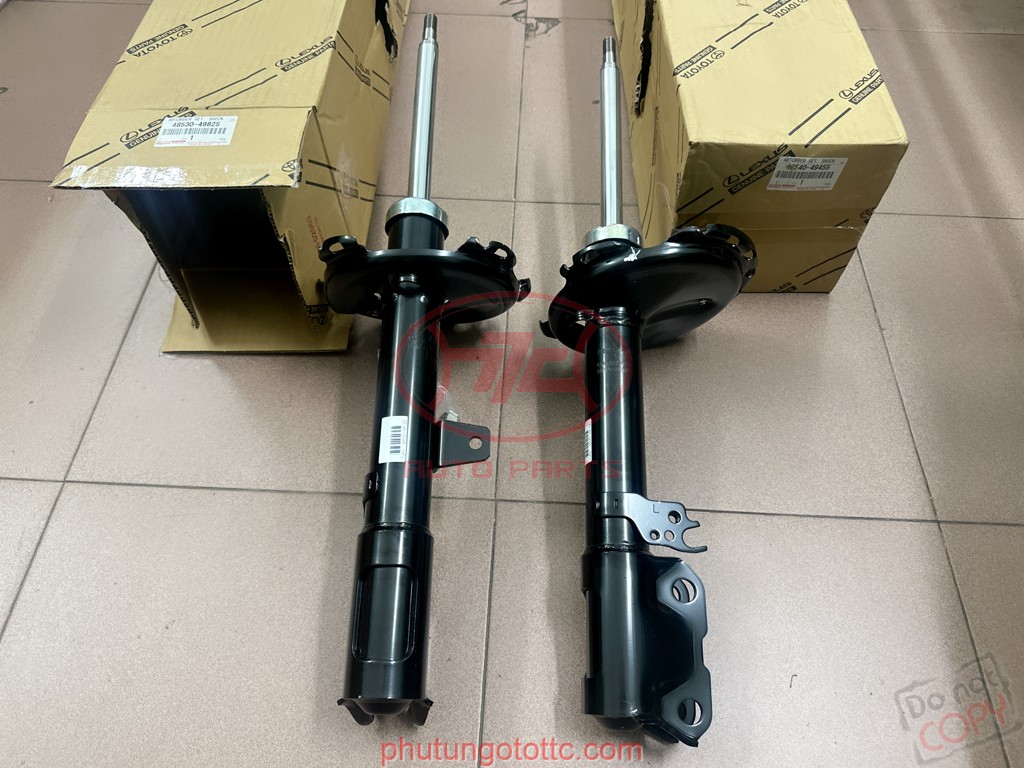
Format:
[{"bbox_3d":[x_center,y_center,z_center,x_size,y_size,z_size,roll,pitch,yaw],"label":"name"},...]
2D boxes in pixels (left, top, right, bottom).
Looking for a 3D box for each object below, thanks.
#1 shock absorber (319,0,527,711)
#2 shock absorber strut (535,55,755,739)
[{"bbox_3d":[-0.082,-0.071,0.669,0.198,0.186,0.716,0,66,0],"label":"shock absorber"},{"bbox_3d":[0.131,-0.065,0.662,0.198,0.184,0.718,2,66,1],"label":"shock absorber strut"}]

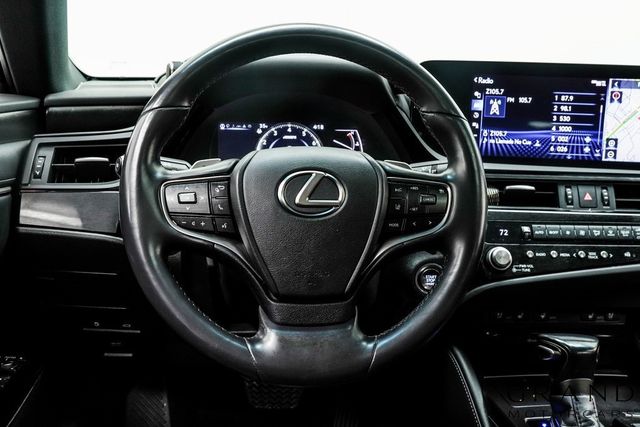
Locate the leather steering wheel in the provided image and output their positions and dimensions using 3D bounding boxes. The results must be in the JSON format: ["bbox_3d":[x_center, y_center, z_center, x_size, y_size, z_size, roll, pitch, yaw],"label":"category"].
[{"bbox_3d":[-0.015,-0.009,0.732,0.372,0.368,0.090,-1,-8,-7],"label":"leather steering wheel"}]

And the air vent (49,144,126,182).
[{"bbox_3d":[-0.272,-0.061,0.845,0.107,0.047,0.040,0,6,-6],"label":"air vent"}]

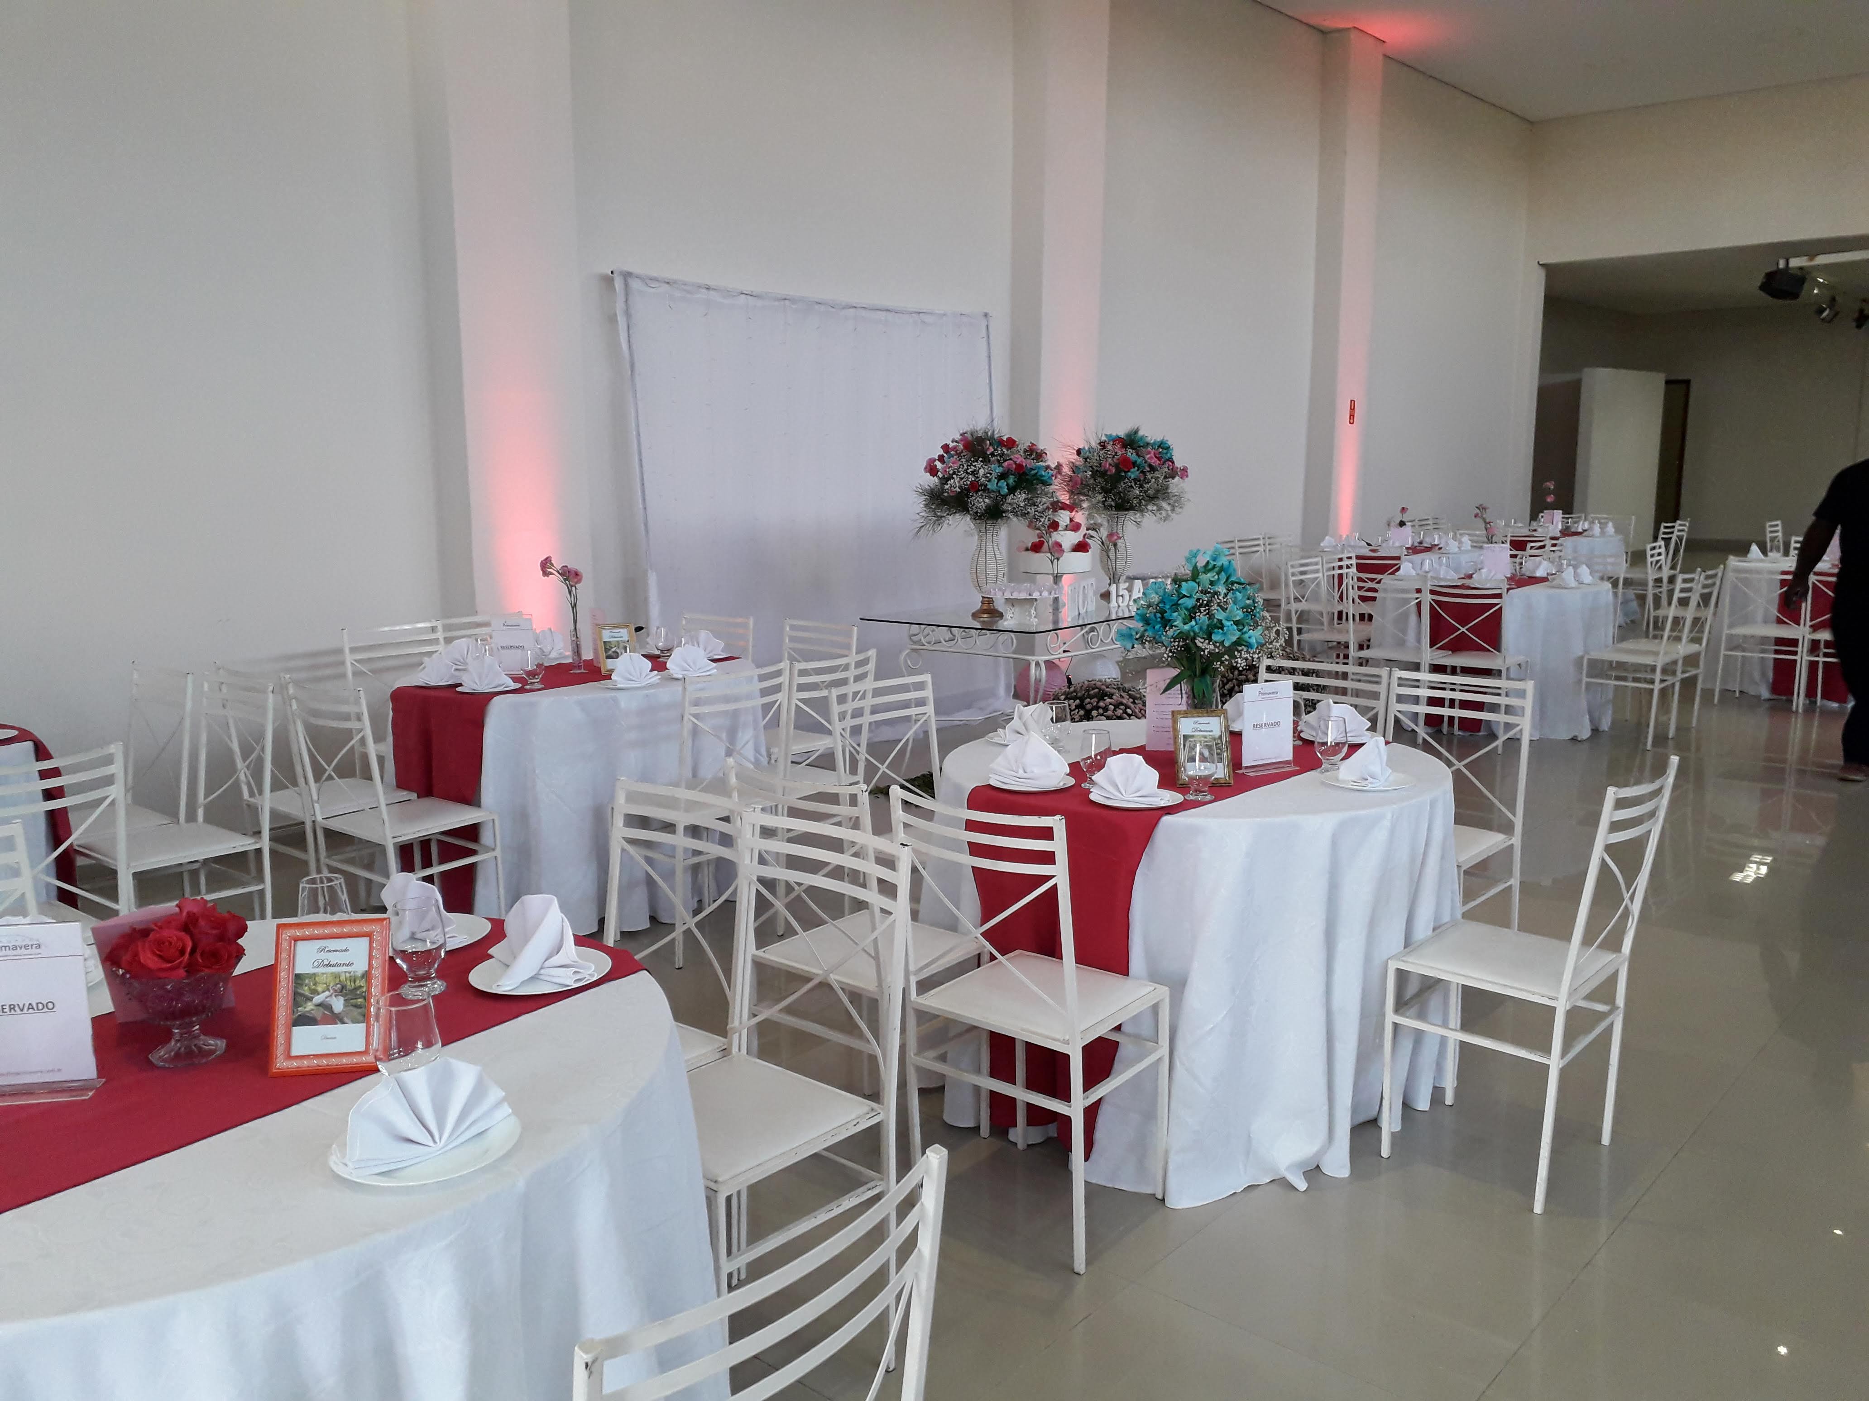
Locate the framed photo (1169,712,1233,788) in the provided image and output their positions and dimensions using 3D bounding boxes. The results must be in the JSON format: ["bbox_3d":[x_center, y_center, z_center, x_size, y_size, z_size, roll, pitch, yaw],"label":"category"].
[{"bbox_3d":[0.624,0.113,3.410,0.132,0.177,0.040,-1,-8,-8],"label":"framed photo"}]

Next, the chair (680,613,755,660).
[{"bbox_3d":[-0.992,0.139,5.733,0.400,0.904,0.451,8,12,38],"label":"chair"}]

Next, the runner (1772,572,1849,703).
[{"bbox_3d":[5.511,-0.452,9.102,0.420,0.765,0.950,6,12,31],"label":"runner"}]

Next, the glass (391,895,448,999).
[{"bbox_3d":[-0.713,0.342,2.026,0.076,0.127,0.076,0,10,0],"label":"glass"}]

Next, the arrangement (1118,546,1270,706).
[{"bbox_3d":[0.674,-0.129,3.752,0.380,0.530,0.360,0,10,0],"label":"arrangement"}]

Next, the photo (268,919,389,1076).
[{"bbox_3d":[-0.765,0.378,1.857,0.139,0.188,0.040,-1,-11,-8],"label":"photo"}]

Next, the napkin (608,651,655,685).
[{"bbox_3d":[-1.008,-0.110,4.830,0.155,0.100,0.130,-4,10,-20],"label":"napkin"}]

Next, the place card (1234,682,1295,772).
[{"bbox_3d":[0.807,0.063,3.558,0.155,0.206,0.055,-5,11,-27],"label":"place card"}]

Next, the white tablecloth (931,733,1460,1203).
[{"bbox_3d":[0.645,0.537,3.724,1.360,0.785,1.400,0,10,0],"label":"white tablecloth"}]

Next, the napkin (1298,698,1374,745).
[{"bbox_3d":[1.050,0.044,3.798,0.177,0.098,0.121,9,13,44],"label":"napkin"}]

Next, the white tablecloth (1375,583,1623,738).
[{"bbox_3d":[3.238,-0.291,8.471,1.356,0.797,1.356,7,12,37],"label":"white tablecloth"}]

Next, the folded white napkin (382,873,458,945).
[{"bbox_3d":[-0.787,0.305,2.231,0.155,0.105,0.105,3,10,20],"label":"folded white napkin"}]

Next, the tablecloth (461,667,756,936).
[{"bbox_3d":[-1.189,0.275,4.979,1.140,0.765,1.250,0,10,0],"label":"tablecloth"}]

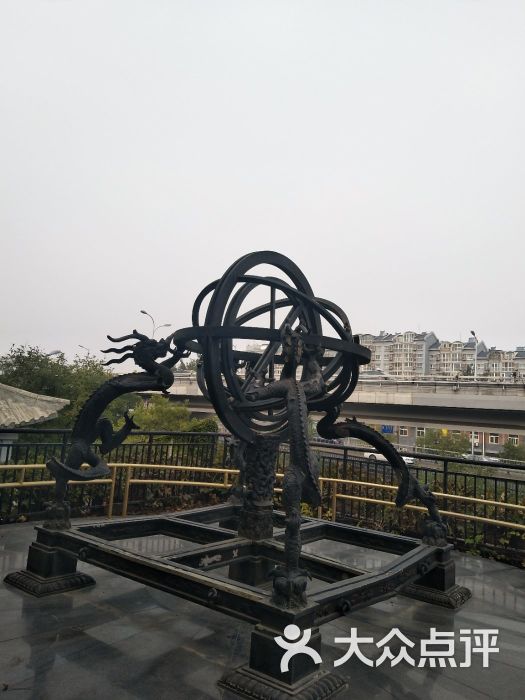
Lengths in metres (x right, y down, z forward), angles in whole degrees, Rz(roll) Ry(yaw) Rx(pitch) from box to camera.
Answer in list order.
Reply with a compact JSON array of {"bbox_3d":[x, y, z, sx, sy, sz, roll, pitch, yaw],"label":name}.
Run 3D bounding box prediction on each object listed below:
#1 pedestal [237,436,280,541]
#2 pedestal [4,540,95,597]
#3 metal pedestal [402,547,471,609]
[{"bbox_3d":[-0.044,1.221,4.707,0.290,0.892,0.290,4,-8,1],"label":"pedestal"},{"bbox_3d":[-1.756,1.786,4.407,0.533,0.319,0.505,-2,-10,38],"label":"pedestal"},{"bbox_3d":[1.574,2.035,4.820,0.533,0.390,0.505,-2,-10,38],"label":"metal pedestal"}]

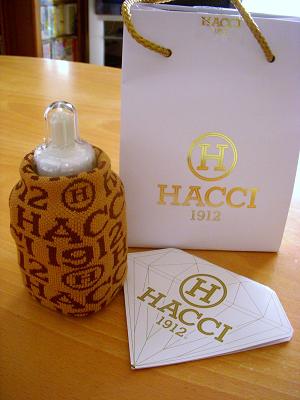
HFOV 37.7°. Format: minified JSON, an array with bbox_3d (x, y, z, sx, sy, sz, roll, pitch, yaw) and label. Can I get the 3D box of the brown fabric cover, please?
[{"bbox_3d":[-0.053,0.022,0.293,0.074,0.098,0.074,-7,31,-11],"label":"brown fabric cover"}]

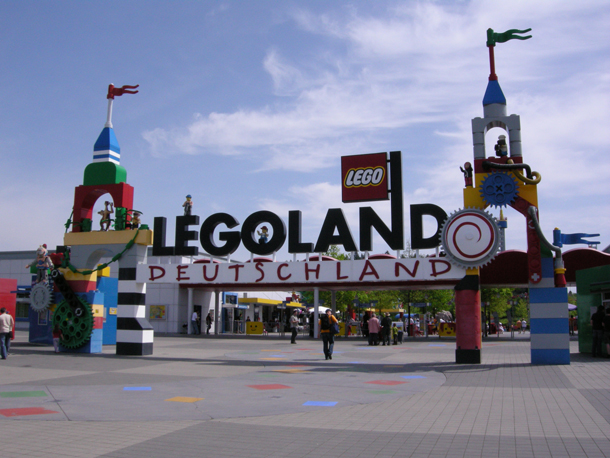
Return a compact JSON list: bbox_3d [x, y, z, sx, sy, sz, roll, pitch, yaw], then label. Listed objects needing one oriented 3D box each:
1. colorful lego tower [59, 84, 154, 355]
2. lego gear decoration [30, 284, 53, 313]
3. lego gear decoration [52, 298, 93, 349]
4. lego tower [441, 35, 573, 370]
[{"bbox_3d":[-8.047,-0.567,26.176,4.000,11.240,1.200,-2,-8,18],"label":"colorful lego tower"},{"bbox_3d":[-10.960,2.863,26.393,1.200,1.240,0.300,-2,-8,18],"label":"lego gear decoration"},{"bbox_3d":[-9.266,3.770,25.344,1.980,1.980,0.350,-2,-8,18],"label":"lego gear decoration"},{"bbox_3d":[6.607,-1.325,21.558,3.850,11.560,1.400,-2,-8,18],"label":"lego tower"}]

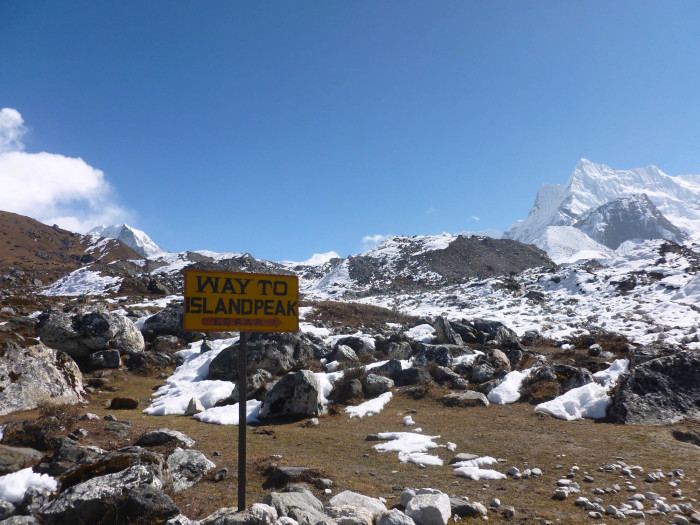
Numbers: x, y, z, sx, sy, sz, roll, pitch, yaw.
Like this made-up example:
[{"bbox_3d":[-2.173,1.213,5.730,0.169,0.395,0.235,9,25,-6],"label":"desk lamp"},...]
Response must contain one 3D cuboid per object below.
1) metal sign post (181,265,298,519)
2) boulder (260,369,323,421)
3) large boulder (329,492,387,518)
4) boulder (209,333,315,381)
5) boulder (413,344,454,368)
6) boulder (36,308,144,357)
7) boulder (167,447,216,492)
[{"bbox_3d":[-0.707,0.814,3.750,0.742,1.560,0.060,2,-4,-25],"label":"metal sign post"},{"bbox_3d":[-0.752,1.770,7.600,0.838,0.623,0.650,0,-4,-6],"label":"boulder"},{"bbox_3d":[0.044,1.726,4.000,0.415,0.200,0.300,0,-4,1],"label":"large boulder"},{"bbox_3d":[-1.547,1.681,10.300,1.869,0.831,1.300,1,-4,-8],"label":"boulder"},{"bbox_3d":[1.611,1.820,11.000,0.791,0.454,0.600,-1,-4,8],"label":"boulder"},{"bbox_3d":[-5.650,1.510,12.500,2.129,1.084,1.600,2,-4,-24],"label":"boulder"},{"bbox_3d":[-1.280,1.675,4.600,0.384,0.340,0.340,1,-4,-15],"label":"boulder"}]

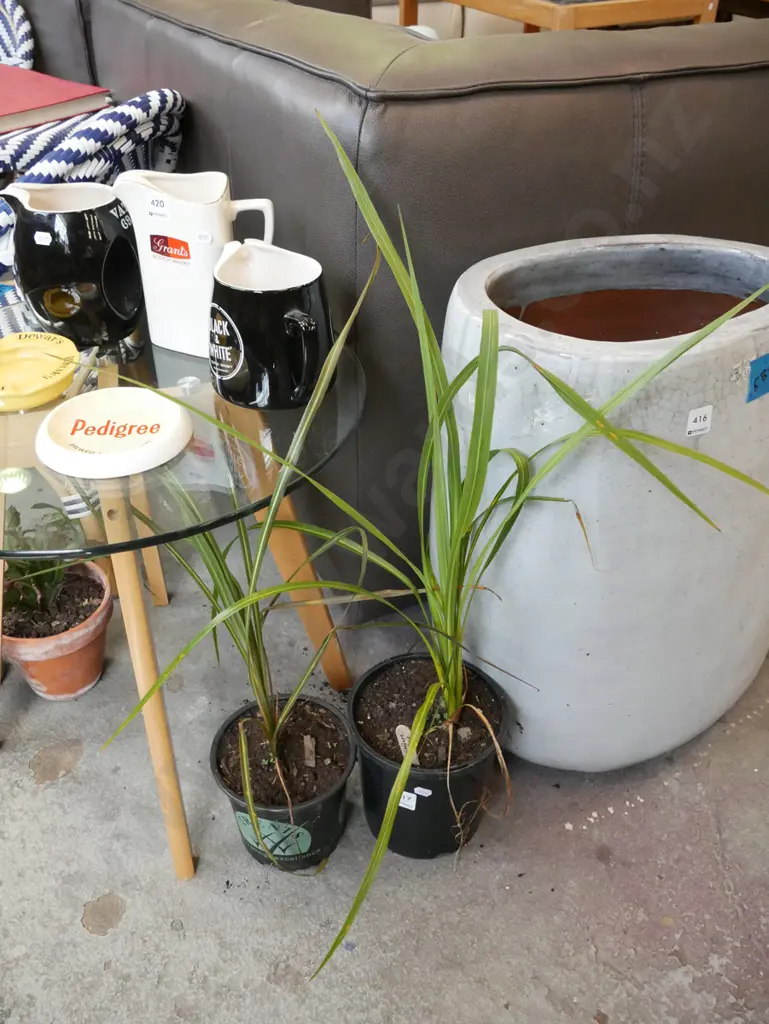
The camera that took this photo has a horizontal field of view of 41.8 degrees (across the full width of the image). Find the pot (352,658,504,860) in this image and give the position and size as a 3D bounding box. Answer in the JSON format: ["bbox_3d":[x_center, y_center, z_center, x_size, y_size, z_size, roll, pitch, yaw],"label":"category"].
[{"bbox_3d":[0.050,0.299,1.220,0.182,0.177,0.182,0,37,0],"label":"pot"}]

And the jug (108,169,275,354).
[{"bbox_3d":[-0.207,-0.272,1.116,0.176,0.178,0.106,2,37,4],"label":"jug"}]

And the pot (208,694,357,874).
[{"bbox_3d":[-0.115,0.331,1.198,0.168,0.143,0.168,0,36,0],"label":"pot"}]

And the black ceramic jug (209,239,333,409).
[{"bbox_3d":[-0.110,-0.189,1.041,0.131,0.134,0.159,-19,41,-24],"label":"black ceramic jug"}]

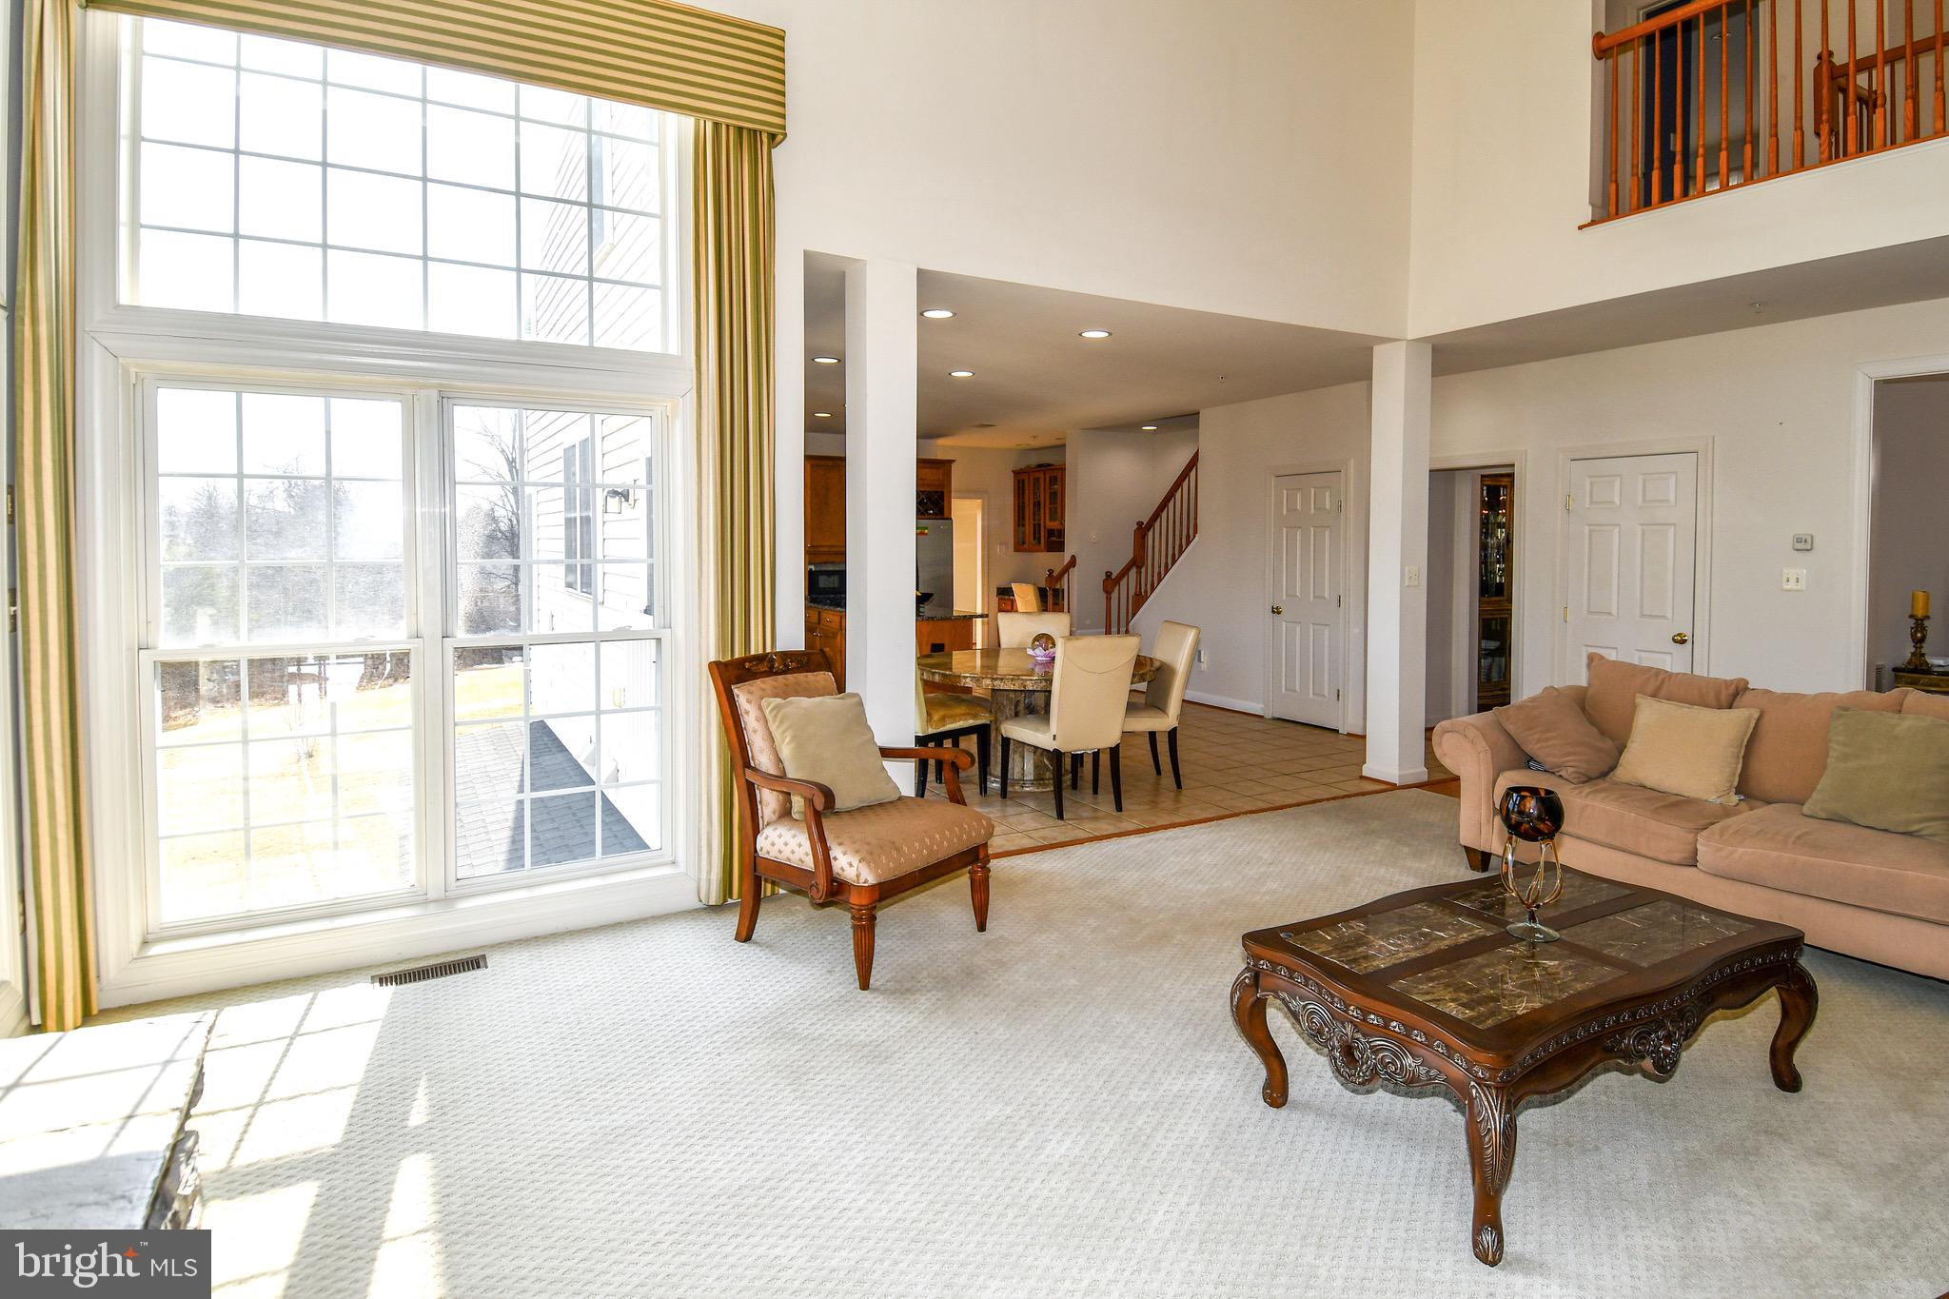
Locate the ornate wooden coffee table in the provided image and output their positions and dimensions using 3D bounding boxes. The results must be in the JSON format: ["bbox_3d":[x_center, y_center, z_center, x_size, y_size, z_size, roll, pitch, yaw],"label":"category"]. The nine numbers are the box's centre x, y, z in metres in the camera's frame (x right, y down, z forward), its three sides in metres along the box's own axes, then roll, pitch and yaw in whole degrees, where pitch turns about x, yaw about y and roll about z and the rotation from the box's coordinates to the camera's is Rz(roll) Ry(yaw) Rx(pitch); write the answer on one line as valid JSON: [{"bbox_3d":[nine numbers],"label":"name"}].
[{"bbox_3d":[1.482,0.996,2.647,1.390,0.470,0.770,-2,5,-29],"label":"ornate wooden coffee table"}]

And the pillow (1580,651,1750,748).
[{"bbox_3d":[3.142,0.326,4.507,0.200,0.480,0.660,14,-2,-29],"label":"pillow"}]

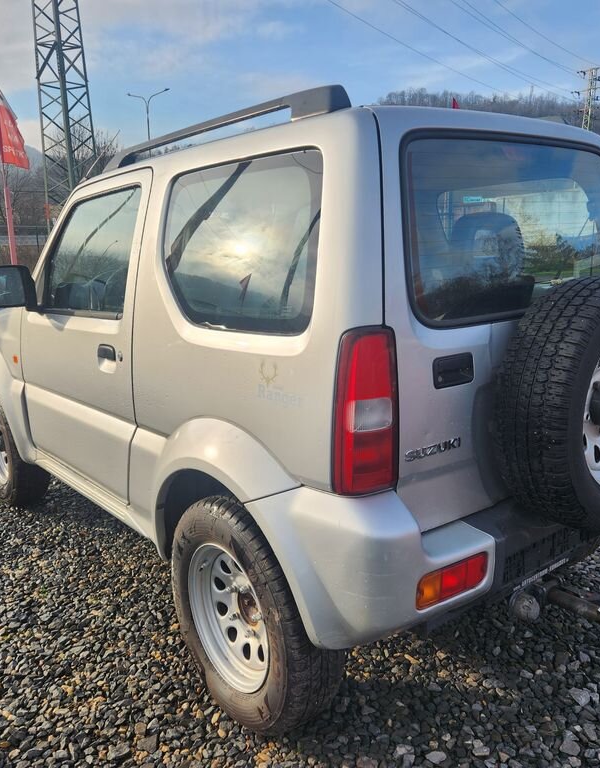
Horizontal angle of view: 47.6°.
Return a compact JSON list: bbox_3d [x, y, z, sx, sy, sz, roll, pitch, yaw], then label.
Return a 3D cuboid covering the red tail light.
[{"bbox_3d":[0.143,0.054,1.476,0.133,0.343,0.085,-11,15,-38],"label":"red tail light"}]

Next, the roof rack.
[{"bbox_3d":[-0.304,-0.712,1.994,0.065,0.082,1.265,-11,15,-38],"label":"roof rack"}]

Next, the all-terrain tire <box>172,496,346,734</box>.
[{"bbox_3d":[-0.146,0.639,1.956,0.205,0.655,0.656,-11,15,-38],"label":"all-terrain tire"}]

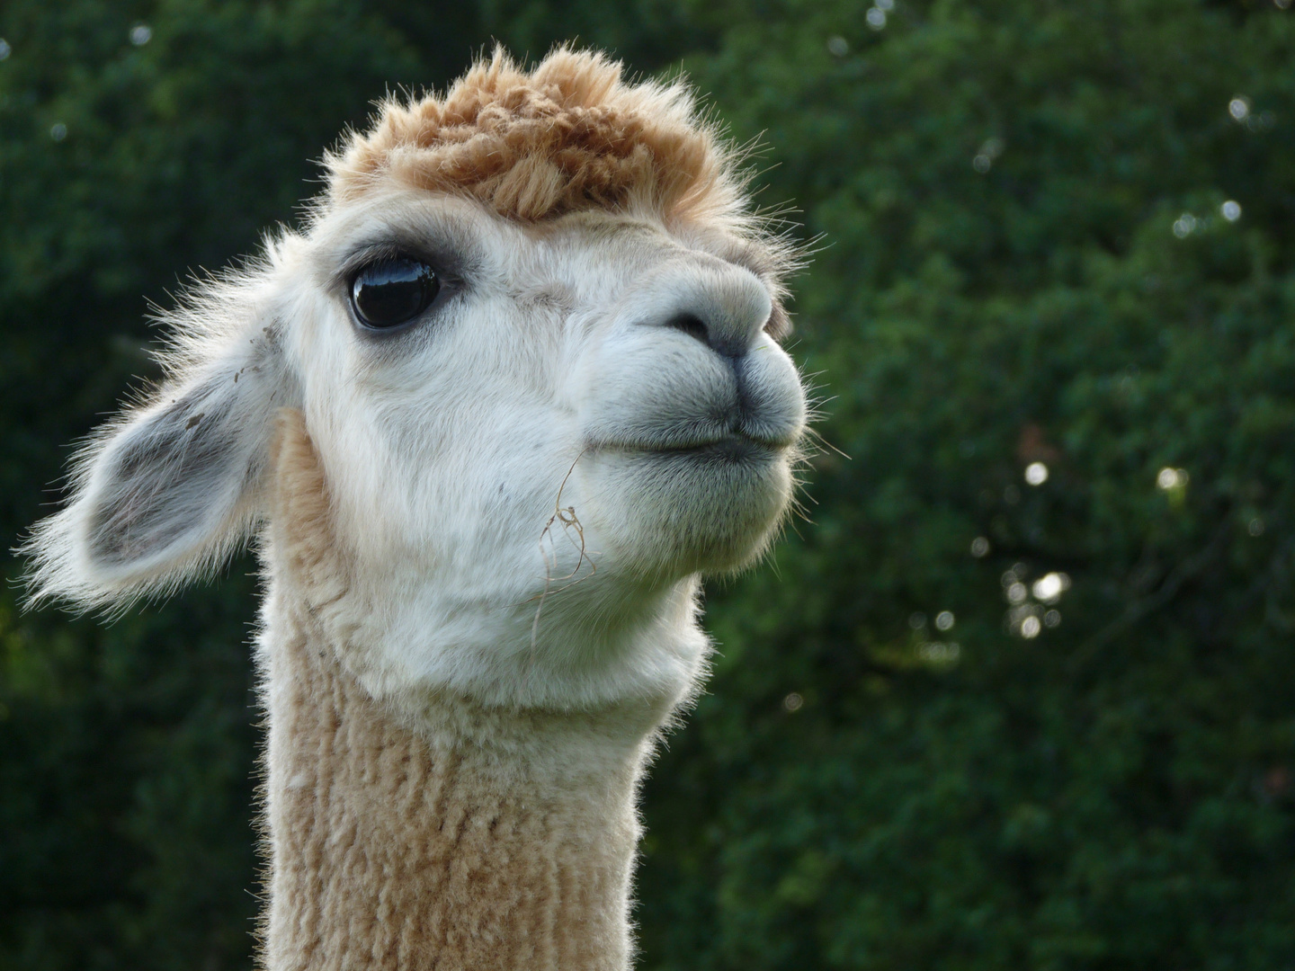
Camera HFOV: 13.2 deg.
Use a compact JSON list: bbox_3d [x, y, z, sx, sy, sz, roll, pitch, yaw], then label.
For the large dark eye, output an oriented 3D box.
[{"bbox_3d":[-0.083,-0.063,1.850,0.030,0.025,0.020,-10,-5,19],"label":"large dark eye"}]

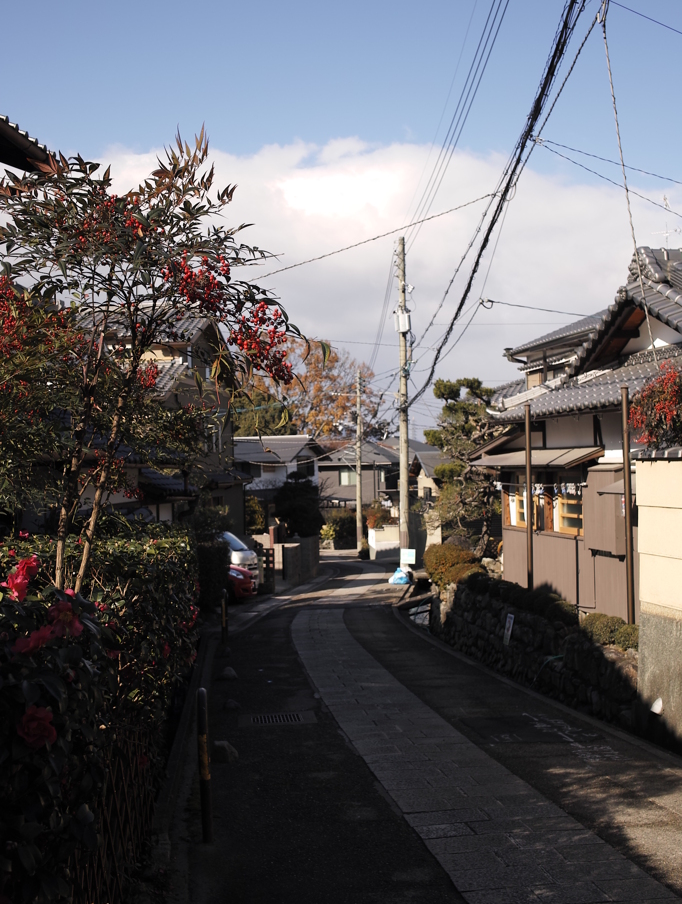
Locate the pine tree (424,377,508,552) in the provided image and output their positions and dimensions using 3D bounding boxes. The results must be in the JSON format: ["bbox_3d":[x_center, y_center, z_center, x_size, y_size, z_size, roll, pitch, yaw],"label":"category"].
[{"bbox_3d":[2.584,0.278,24.000,1.750,3.650,1.750,-1,-1,-10],"label":"pine tree"}]

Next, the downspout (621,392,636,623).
[{"bbox_3d":[3.443,0.654,14.000,0.085,2.930,0.085,-1,-1,-11],"label":"downspout"}]

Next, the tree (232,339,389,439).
[{"bbox_3d":[-2.227,-1.019,88.000,11.000,14.000,10.500,-1,-1,0],"label":"tree"}]

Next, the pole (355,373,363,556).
[{"bbox_3d":[1.031,0.530,65.000,0.340,10.300,0.340,-1,-1,0],"label":"pole"}]

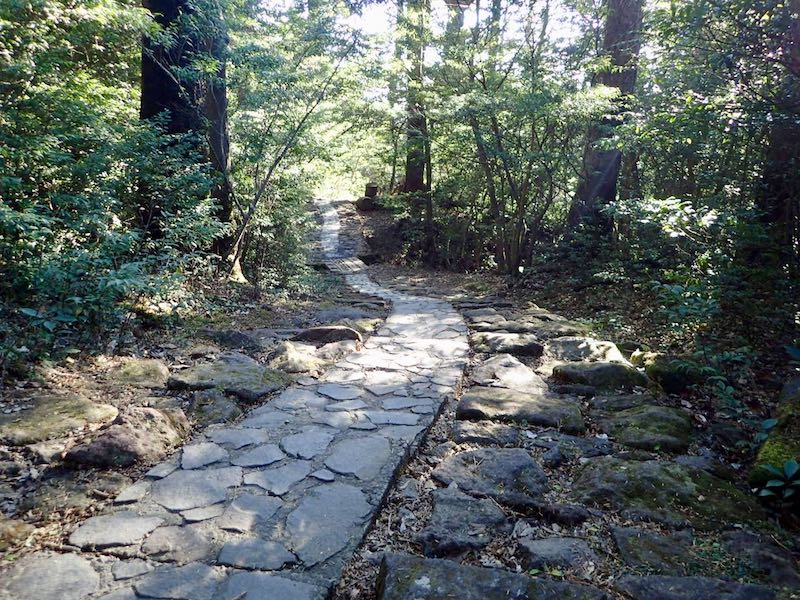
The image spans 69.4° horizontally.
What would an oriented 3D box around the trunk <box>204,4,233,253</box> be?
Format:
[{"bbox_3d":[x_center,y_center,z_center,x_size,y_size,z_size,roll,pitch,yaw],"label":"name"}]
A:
[{"bbox_3d":[-3.914,-3.607,12.500,0.460,5.300,0.460,1,7,0],"label":"trunk"}]

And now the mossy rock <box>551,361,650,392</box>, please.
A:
[{"bbox_3d":[1.971,0.754,5.750,0.860,0.210,0.500,2,8,6],"label":"mossy rock"}]

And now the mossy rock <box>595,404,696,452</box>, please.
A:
[{"bbox_3d":[1.841,0.976,4.400,0.660,0.190,0.540,2,8,6],"label":"mossy rock"}]

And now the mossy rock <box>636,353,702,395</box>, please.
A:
[{"bbox_3d":[2.642,0.716,5.700,0.560,0.310,0.480,2,8,9],"label":"mossy rock"}]

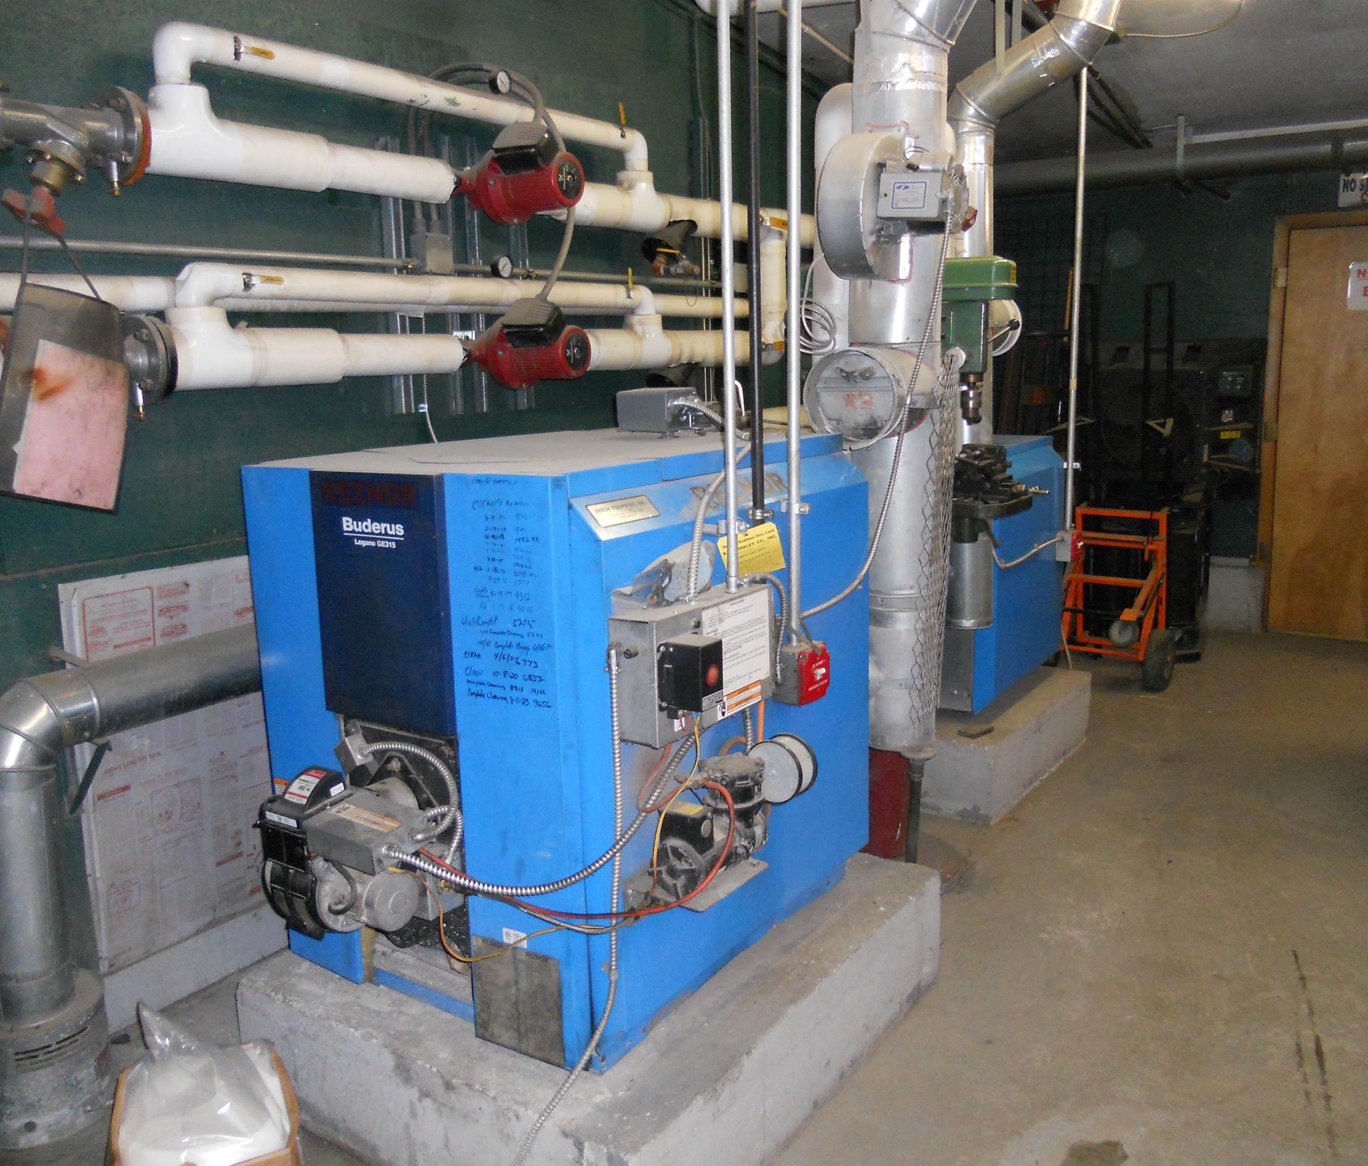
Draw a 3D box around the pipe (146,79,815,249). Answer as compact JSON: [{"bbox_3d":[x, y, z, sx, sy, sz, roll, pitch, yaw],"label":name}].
[{"bbox_3d":[-0.282,-1.145,3.542,0.140,0.200,2.800,6,13,34],"label":"pipe"}]

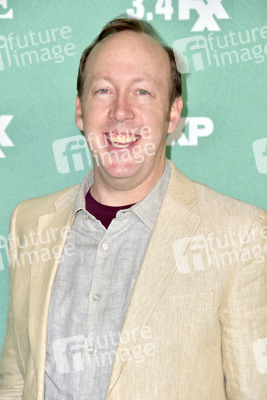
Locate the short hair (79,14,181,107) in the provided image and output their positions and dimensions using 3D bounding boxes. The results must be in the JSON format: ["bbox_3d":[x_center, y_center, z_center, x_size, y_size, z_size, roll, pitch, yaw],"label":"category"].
[{"bbox_3d":[-0.005,-0.208,2.580,0.170,0.170,0.190,2,-4,6],"label":"short hair"}]

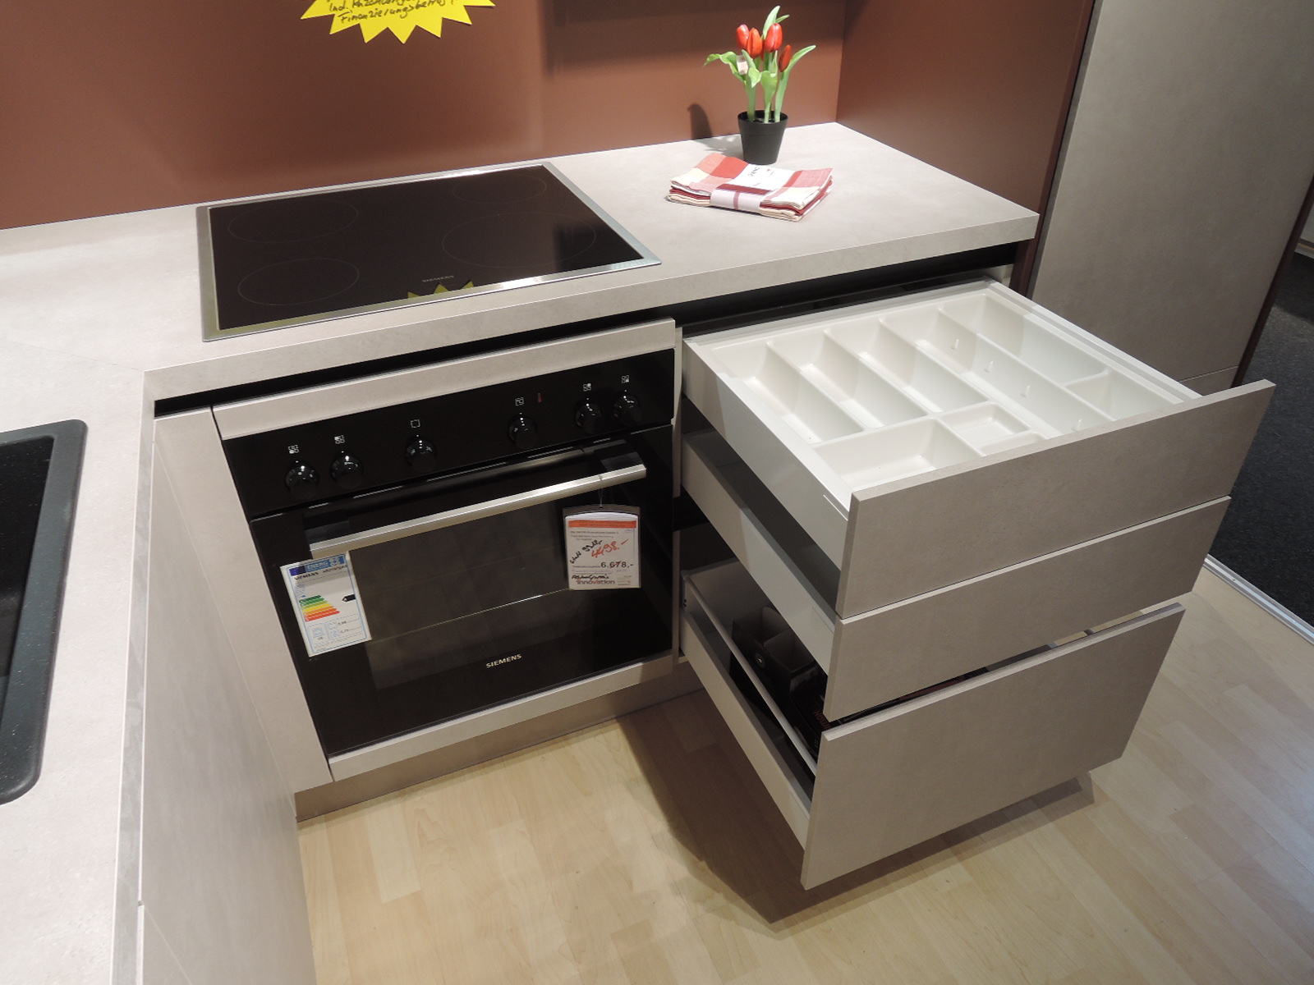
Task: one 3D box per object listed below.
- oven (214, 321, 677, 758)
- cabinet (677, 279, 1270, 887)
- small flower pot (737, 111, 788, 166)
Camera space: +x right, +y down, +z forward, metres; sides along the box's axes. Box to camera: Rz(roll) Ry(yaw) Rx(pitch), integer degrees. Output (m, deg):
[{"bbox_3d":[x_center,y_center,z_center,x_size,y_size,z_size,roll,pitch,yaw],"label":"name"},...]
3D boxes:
[{"bbox_3d":[-0.334,-0.020,1.524,0.597,0.642,0.535,-14,38,-18],"label":"oven"},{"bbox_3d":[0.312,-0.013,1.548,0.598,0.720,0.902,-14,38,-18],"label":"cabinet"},{"bbox_3d":[0.190,-0.636,1.639,0.089,0.076,0.089,0,36,0],"label":"small flower pot"}]

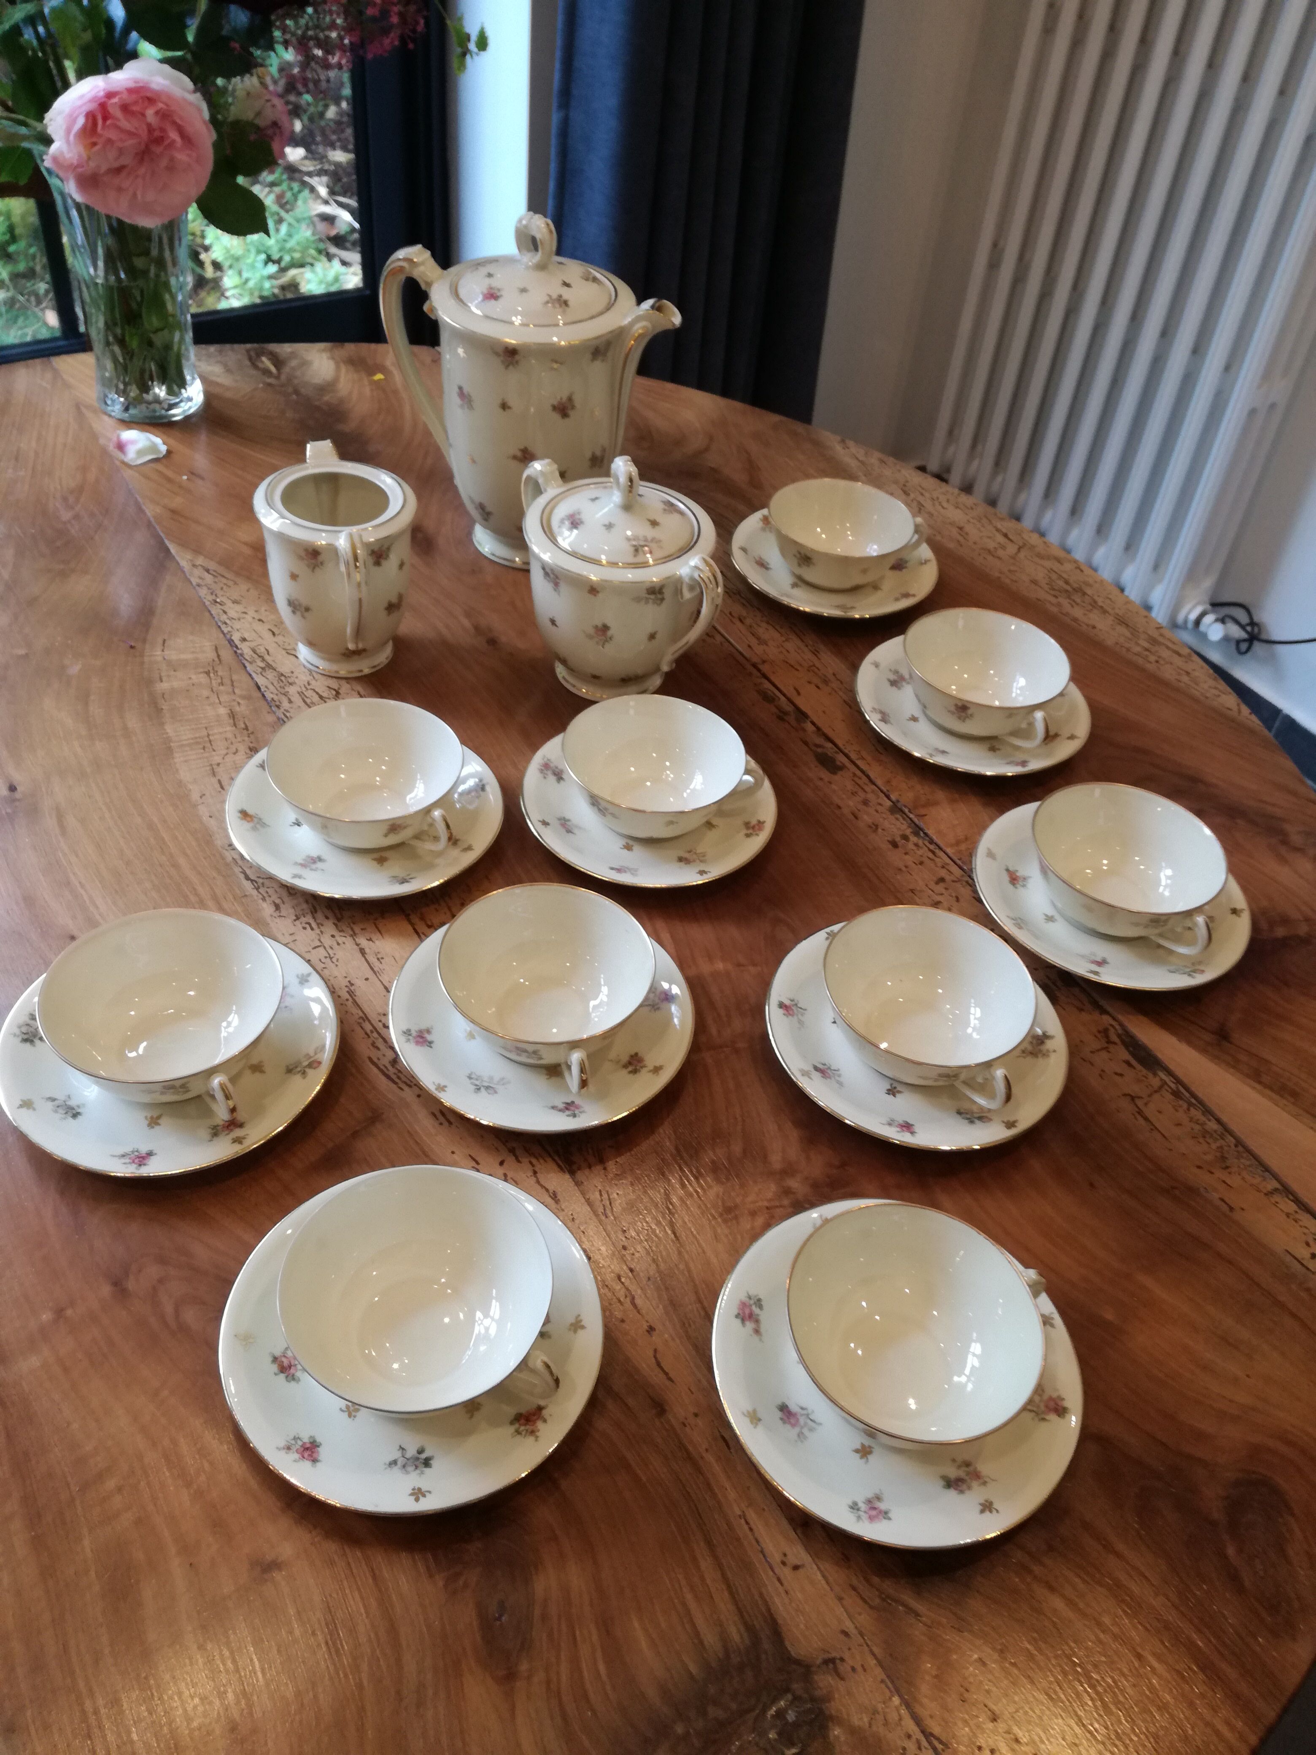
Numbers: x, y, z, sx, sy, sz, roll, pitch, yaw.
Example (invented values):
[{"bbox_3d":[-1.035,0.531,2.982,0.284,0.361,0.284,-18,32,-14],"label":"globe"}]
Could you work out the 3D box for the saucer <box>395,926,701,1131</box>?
[{"bbox_3d":[-0.055,0.069,0.658,0.146,0.021,0.146,3,44,-3],"label":"saucer"}]

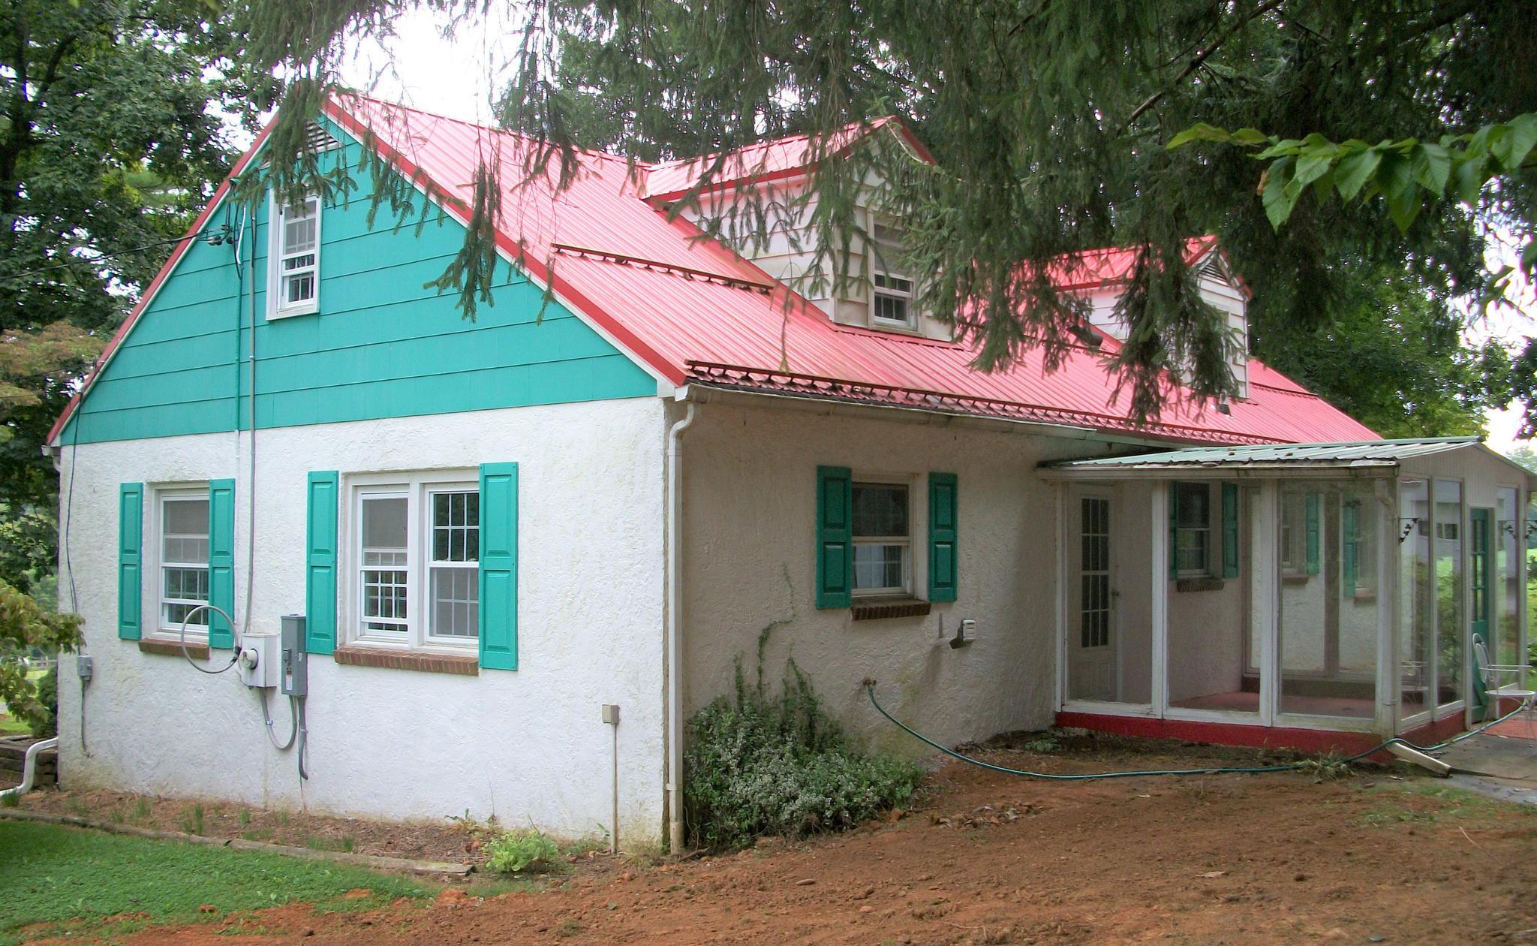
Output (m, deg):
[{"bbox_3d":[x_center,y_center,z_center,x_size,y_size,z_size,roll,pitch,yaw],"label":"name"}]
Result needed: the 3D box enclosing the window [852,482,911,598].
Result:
[{"bbox_3d":[0.813,0.475,11.501,0.100,0.890,0.920,-2,-3,40],"label":"window"}]

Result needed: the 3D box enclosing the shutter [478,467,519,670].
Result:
[{"bbox_3d":[-1.807,0.630,10.500,0.389,1.387,0.040,-2,-3,40],"label":"shutter"}]

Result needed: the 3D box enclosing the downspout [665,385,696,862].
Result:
[{"bbox_3d":[-0.529,0.939,9.537,0.160,2.740,0.070,-2,-3,40],"label":"downspout"}]

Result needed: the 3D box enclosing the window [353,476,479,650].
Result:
[{"bbox_3d":[-2.562,0.635,11.330,1.580,1.260,0.110,-2,-3,40],"label":"window"}]

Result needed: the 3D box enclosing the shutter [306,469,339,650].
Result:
[{"bbox_3d":[-3.376,0.679,11.816,0.392,1.380,0.040,-2,-3,40],"label":"shutter"}]

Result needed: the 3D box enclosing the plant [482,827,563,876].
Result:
[{"bbox_3d":[-1.504,2.269,9.533,0.400,0.240,0.370,-2,-3,40],"label":"plant"}]

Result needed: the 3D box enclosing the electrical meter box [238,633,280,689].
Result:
[{"bbox_3d":[-4.053,1.469,12.258,0.325,0.400,0.190,-2,-3,40],"label":"electrical meter box"}]

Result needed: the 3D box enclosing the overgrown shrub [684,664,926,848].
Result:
[{"bbox_3d":[0.325,1.794,10.193,0.620,1.070,2.100,-2,-3,40],"label":"overgrown shrub"}]

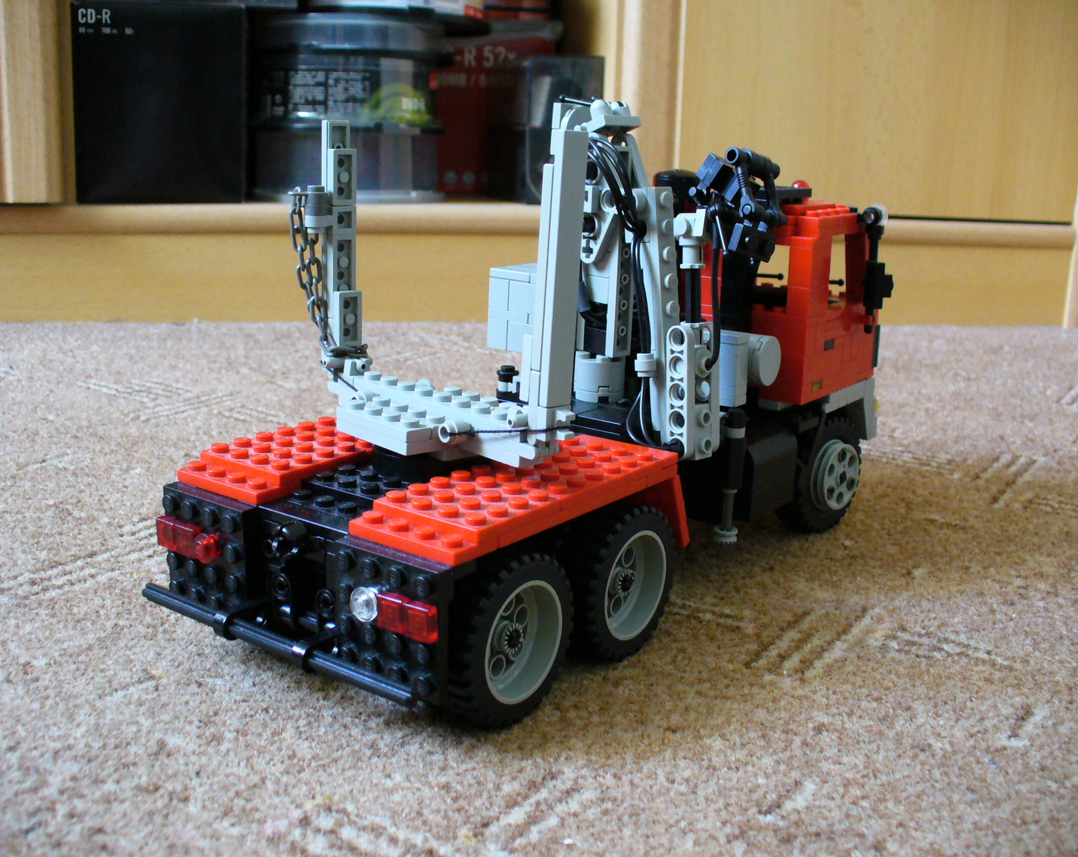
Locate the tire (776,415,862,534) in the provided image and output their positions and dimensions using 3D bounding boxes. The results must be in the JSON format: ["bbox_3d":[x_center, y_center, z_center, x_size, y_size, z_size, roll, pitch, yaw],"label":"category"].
[{"bbox_3d":[0.104,0.016,0.450,0.017,0.042,0.042,15,19,42],"label":"tire"}]

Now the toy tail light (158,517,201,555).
[{"bbox_3d":[-0.093,0.028,0.316,0.016,0.008,0.003,12,17,35],"label":"toy tail light"}]

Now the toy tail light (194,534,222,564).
[{"bbox_3d":[-0.084,0.030,0.309,0.008,0.008,0.005,12,17,35],"label":"toy tail light"}]

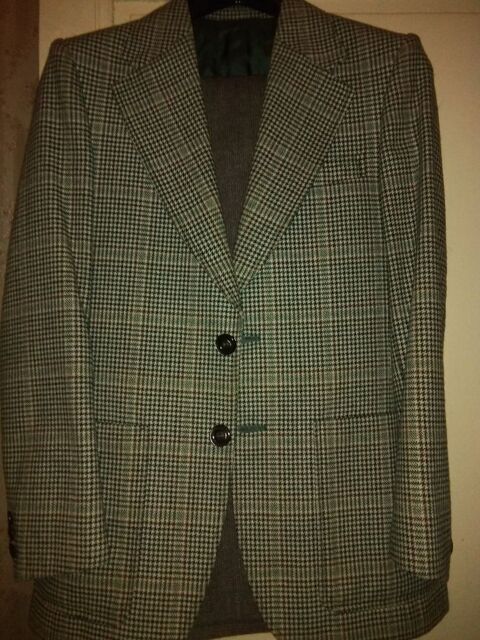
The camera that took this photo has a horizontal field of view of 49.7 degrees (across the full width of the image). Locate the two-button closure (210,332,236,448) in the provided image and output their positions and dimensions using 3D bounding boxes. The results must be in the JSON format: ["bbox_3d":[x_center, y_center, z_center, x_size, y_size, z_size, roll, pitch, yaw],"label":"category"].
[{"bbox_3d":[-0.019,0.080,0.603,0.025,0.130,0.013,2,0,0],"label":"two-button closure"}]

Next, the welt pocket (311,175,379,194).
[{"bbox_3d":[0.124,-0.161,0.615,0.082,0.021,0.012,0,0,-9],"label":"welt pocket"}]

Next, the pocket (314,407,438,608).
[{"bbox_3d":[0.164,0.223,0.625,0.147,0.217,0.025,-2,0,-17],"label":"pocket"}]

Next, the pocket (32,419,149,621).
[{"bbox_3d":[-0.182,0.238,0.625,0.143,0.220,0.025,3,1,19],"label":"pocket"}]

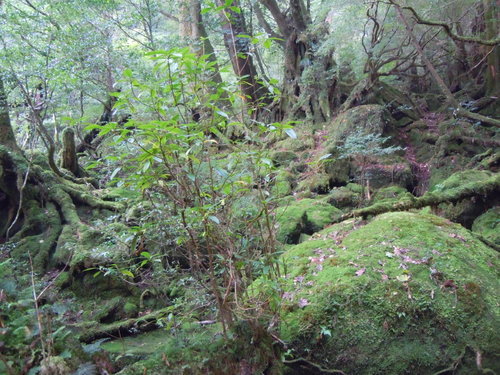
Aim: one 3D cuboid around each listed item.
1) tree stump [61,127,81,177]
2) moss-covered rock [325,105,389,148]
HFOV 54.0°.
[{"bbox_3d":[-2.741,-0.550,7.500,0.280,0.760,0.280,0,6,0],"label":"tree stump"},{"bbox_3d":[1.843,-1.056,8.500,1.100,0.750,0.900,0,6,0],"label":"moss-covered rock"}]

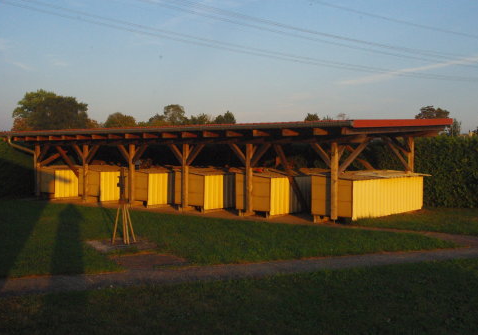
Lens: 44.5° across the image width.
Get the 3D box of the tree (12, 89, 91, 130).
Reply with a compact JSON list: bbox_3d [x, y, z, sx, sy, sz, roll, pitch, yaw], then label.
[{"bbox_3d":[-22.423,-4.661,69.918,9.586,9.562,9.107,0,1,-18],"label":"tree"}]

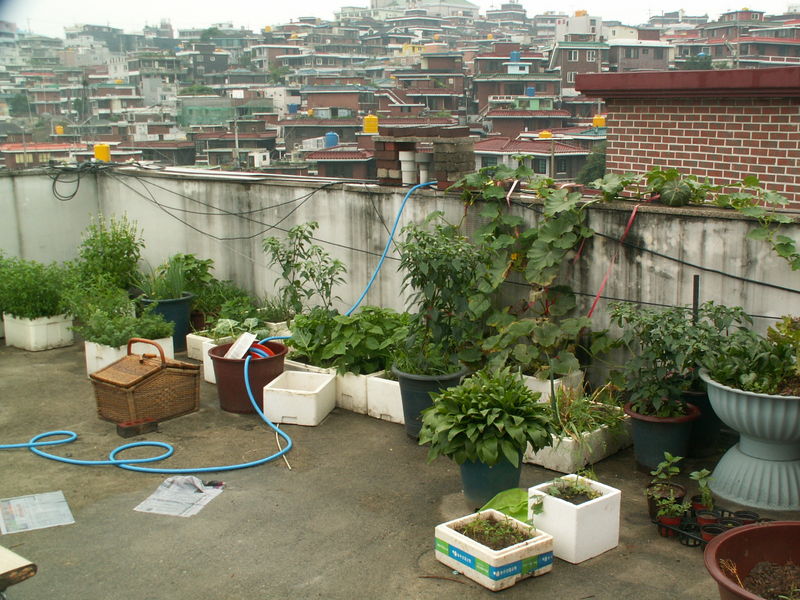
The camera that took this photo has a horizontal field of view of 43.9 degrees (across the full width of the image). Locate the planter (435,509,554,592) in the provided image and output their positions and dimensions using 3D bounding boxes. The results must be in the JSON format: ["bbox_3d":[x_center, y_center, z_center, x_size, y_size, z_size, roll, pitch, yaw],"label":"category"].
[{"bbox_3d":[0.336,0.893,3.566,0.271,0.124,0.321,-8,14,-36],"label":"planter"}]

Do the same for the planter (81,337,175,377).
[{"bbox_3d":[-1.722,0.370,6.343,0.325,0.245,0.440,8,13,38],"label":"planter"}]

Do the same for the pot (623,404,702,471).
[{"bbox_3d":[1.239,0.649,4.720,0.342,0.276,0.342,0,10,0],"label":"pot"}]

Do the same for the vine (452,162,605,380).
[{"bbox_3d":[0.660,-0.154,5.237,0.750,1.120,0.450,11,15,43],"label":"vine"}]

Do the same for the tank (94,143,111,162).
[{"bbox_3d":[-20.955,-10.298,70.000,1.120,1.300,1.120,0,11,0],"label":"tank"}]

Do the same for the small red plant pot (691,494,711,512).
[{"bbox_3d":[1.258,0.860,4.140,0.086,0.078,0.086,0,10,0],"label":"small red plant pot"}]

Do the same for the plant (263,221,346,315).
[{"bbox_3d":[-0.641,-0.208,6.670,0.536,0.638,0.450,0,10,0],"label":"plant"}]

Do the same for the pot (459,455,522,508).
[{"bbox_3d":[0.391,0.733,4.275,0.285,0.270,0.285,0,10,0],"label":"pot"}]

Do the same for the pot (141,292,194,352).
[{"bbox_3d":[-1.586,0.153,6.733,0.391,0.355,0.391,0,11,0],"label":"pot"}]

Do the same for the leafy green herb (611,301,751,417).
[{"bbox_3d":[1.340,0.279,4.746,0.622,0.510,0.500,0,10,0],"label":"leafy green herb"}]

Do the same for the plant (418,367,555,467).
[{"bbox_3d":[0.369,0.438,4.030,0.540,0.370,0.520,0,11,0],"label":"plant"}]

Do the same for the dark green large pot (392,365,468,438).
[{"bbox_3d":[0.157,0.521,5.205,0.395,0.352,0.395,0,10,0],"label":"dark green large pot"}]

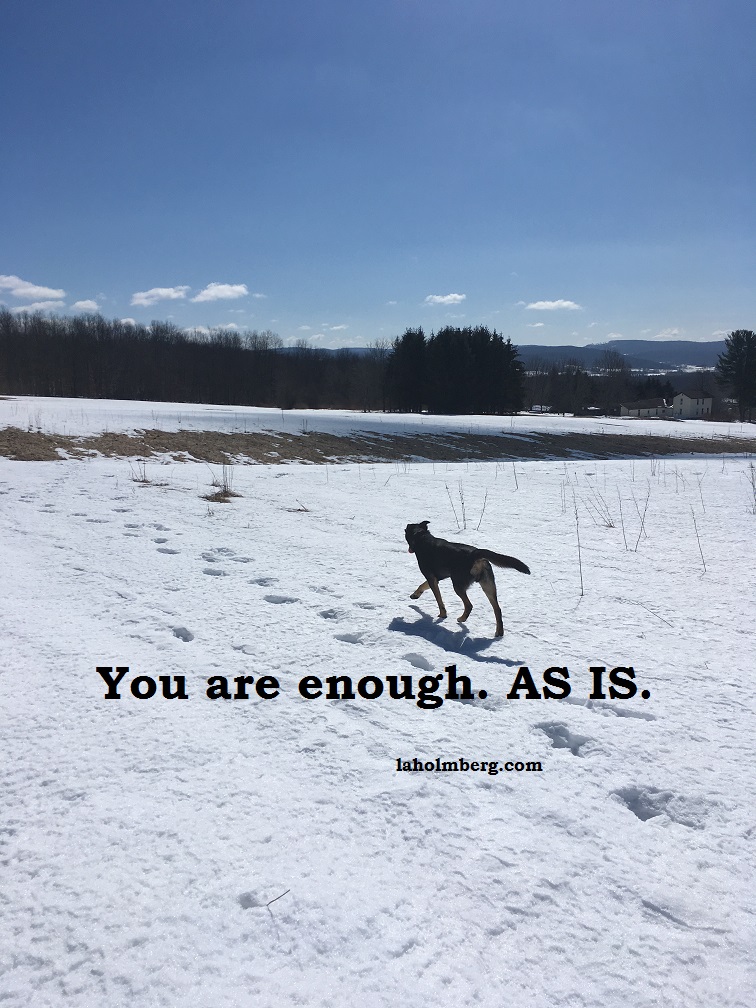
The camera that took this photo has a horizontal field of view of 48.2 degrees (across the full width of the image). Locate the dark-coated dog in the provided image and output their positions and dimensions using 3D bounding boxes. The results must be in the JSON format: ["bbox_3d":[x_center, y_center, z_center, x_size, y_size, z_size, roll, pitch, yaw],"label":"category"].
[{"bbox_3d":[0.568,0.509,5.550,0.340,0.660,1.050,-5,10,-34],"label":"dark-coated dog"}]

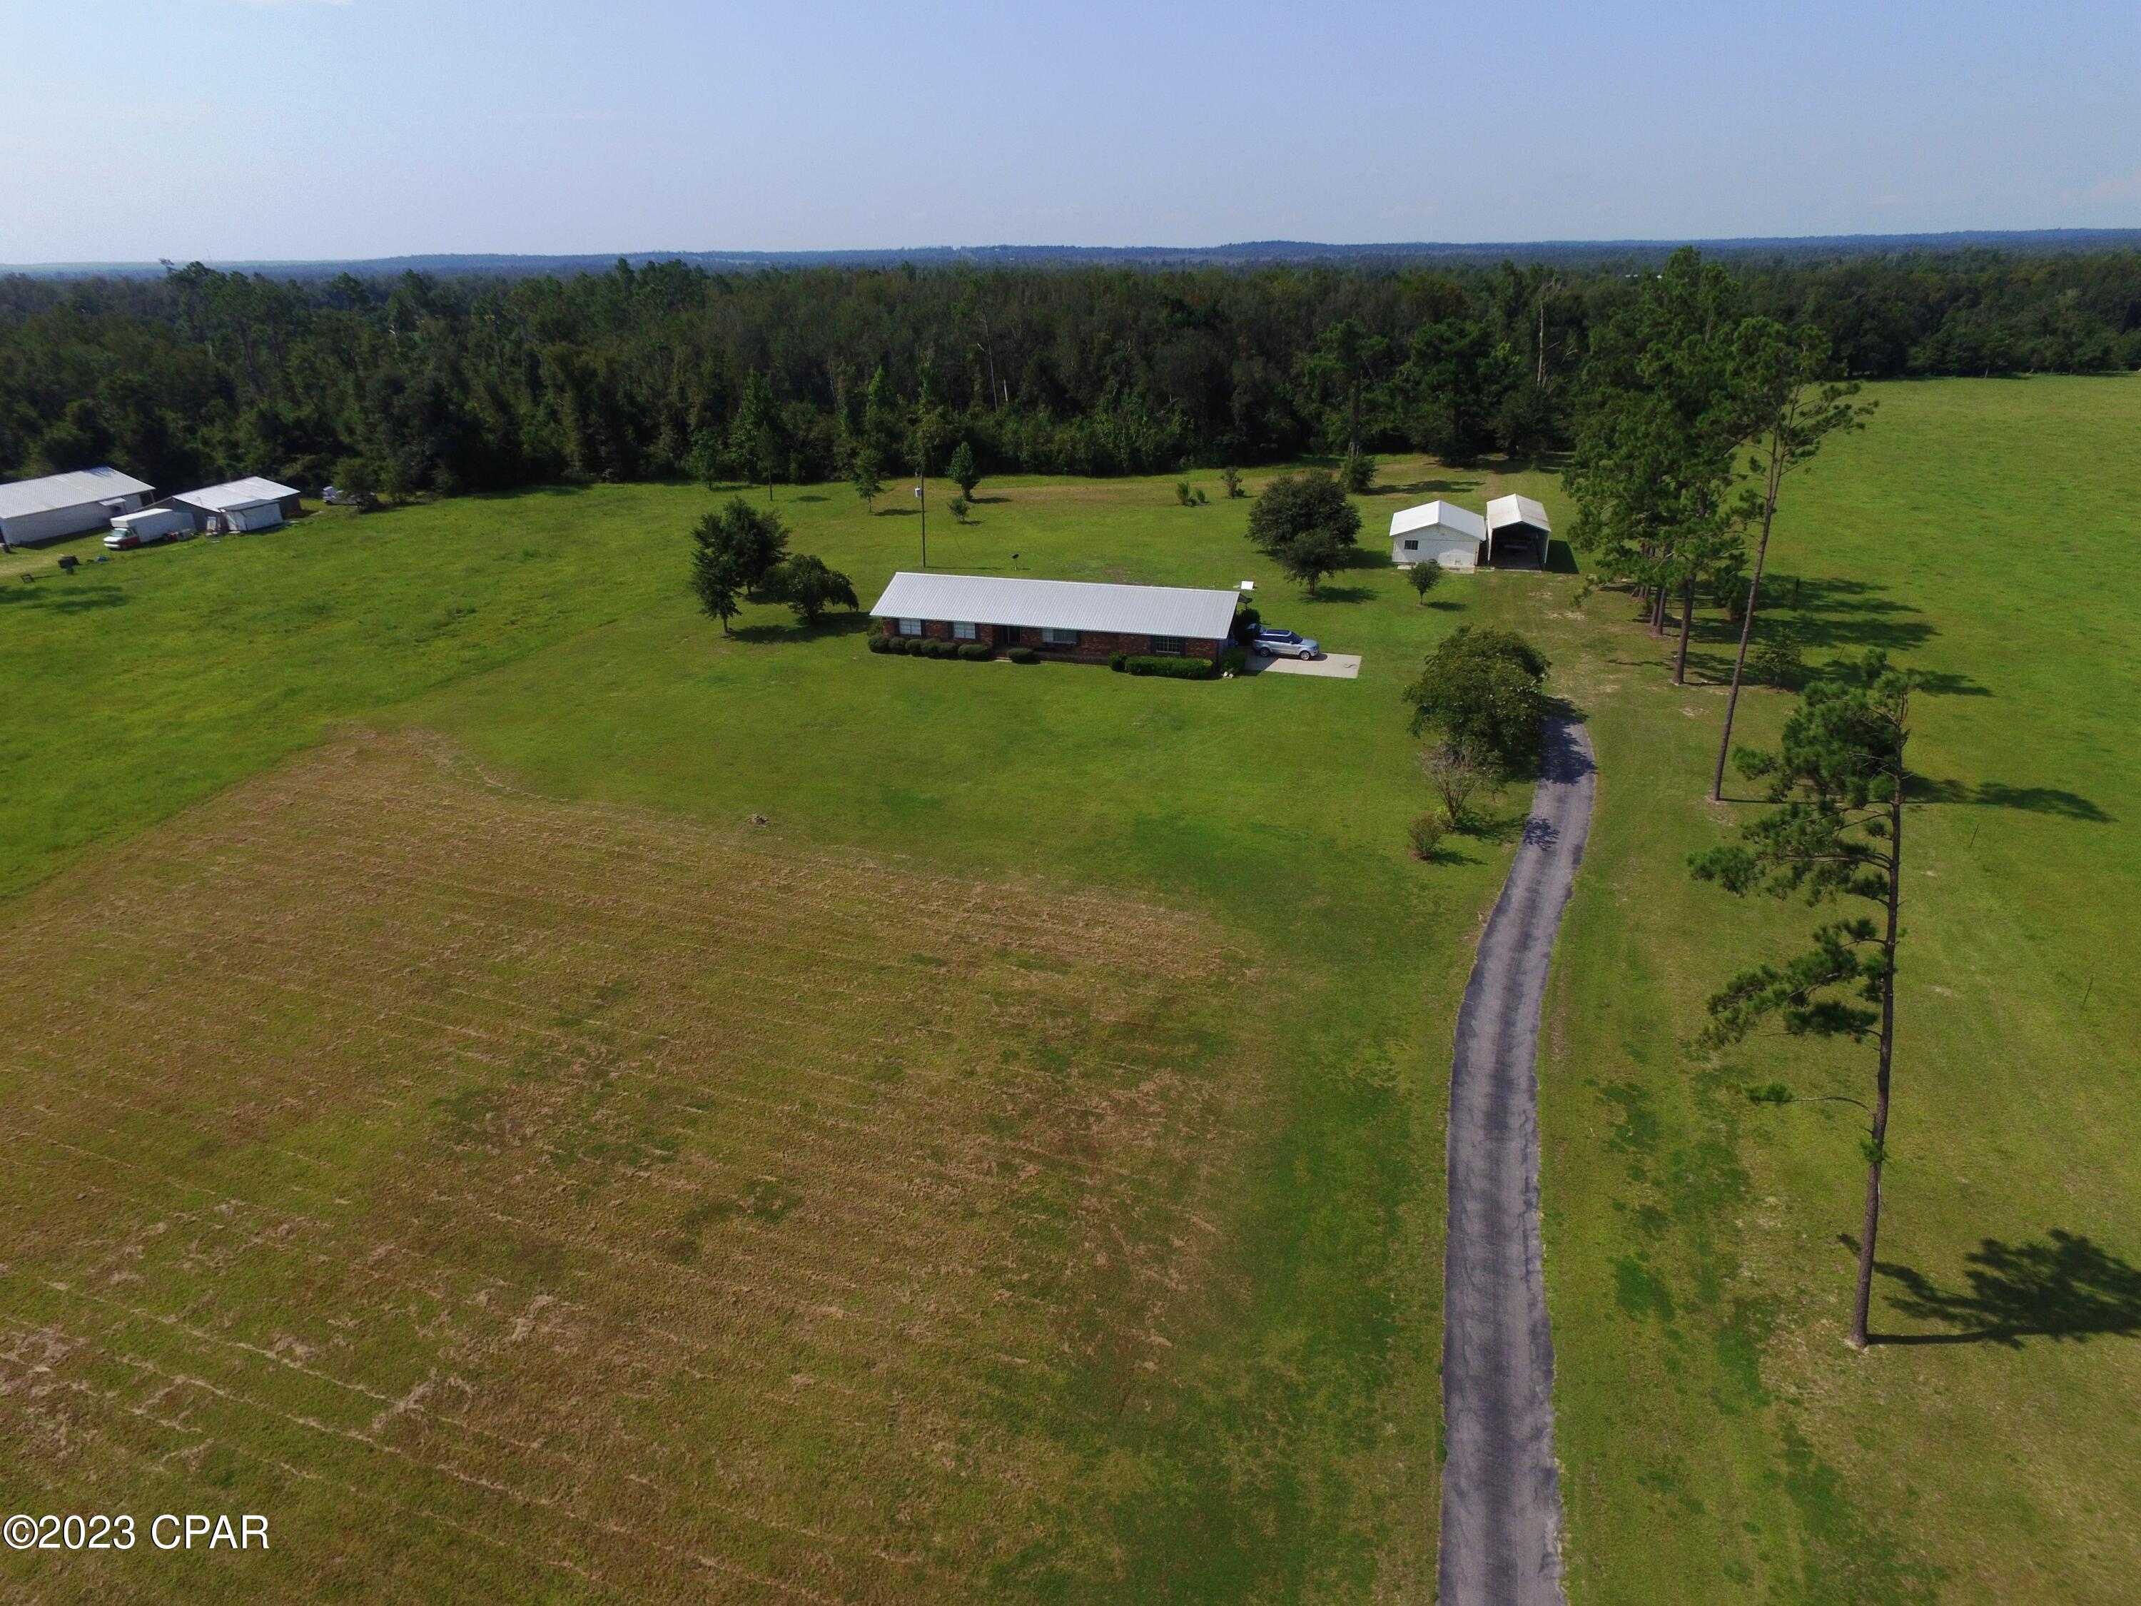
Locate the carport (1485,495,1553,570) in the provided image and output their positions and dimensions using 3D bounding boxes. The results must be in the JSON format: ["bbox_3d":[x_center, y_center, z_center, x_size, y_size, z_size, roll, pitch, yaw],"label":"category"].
[{"bbox_3d":[44.320,-27.297,122.873,5.350,4.100,13.500,6,25,15],"label":"carport"}]

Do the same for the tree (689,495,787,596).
[{"bbox_3d":[-28.400,-21.537,106.319,8.400,9.100,8.000,-1,24,0],"label":"tree"}]

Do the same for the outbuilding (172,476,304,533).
[{"bbox_3d":[-98.129,-34.946,144.776,8.600,4.000,12.500,4,25,10],"label":"outbuilding"}]

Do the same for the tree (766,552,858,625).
[{"bbox_3d":[-21.468,-17.916,102.290,7.600,5.600,7.200,-1,24,0],"label":"tree"}]

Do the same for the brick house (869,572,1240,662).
[{"bbox_3d":[-0.601,-14.875,96.088,27.200,4.560,11.100,6,25,14],"label":"brick house"}]

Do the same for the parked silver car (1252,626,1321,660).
[{"bbox_3d":[16.324,-11.846,92.143,4.800,1.800,1.950,6,25,16],"label":"parked silver car"}]

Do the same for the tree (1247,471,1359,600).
[{"bbox_3d":[20.843,-24.520,110.242,10.000,10.000,9.800,-1,24,0],"label":"tree"}]

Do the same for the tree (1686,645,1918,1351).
[{"bbox_3d":[19.381,5.337,32.438,5.800,19.200,5.800,-1,24,0],"label":"tree"}]

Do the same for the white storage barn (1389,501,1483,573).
[{"bbox_3d":[35.755,-26.216,120.463,8.500,4.330,10.800,6,25,15],"label":"white storage barn"}]

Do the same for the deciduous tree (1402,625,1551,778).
[{"bbox_3d":[24.626,-6.571,74.477,8.600,6.400,9.500,-1,24,0],"label":"deciduous tree"}]

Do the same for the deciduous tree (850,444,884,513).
[{"bbox_3d":[-23.631,-37.740,144.019,3.800,7.700,3.800,-1,24,0],"label":"deciduous tree"}]

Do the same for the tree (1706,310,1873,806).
[{"bbox_3d":[34.836,-11.286,62.898,7.200,24.200,7.000,-1,24,0],"label":"tree"}]

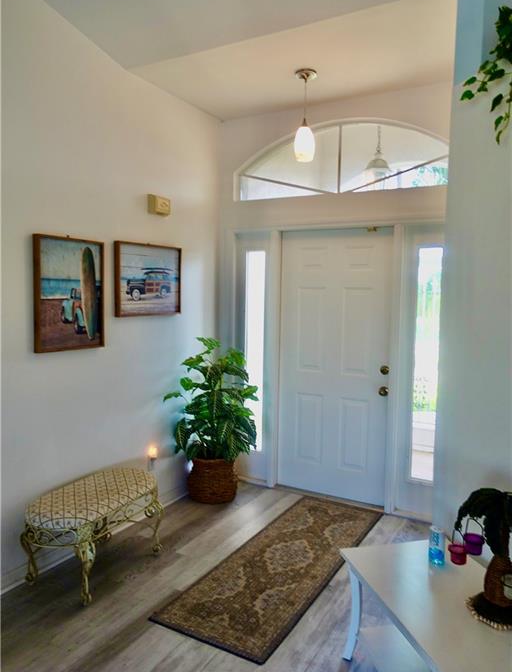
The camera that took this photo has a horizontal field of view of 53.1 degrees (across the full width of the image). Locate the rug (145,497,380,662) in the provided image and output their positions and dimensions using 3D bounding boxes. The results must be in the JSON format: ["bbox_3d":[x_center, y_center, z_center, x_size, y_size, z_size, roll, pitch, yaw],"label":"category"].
[{"bbox_3d":[0.207,1.333,3.115,0.626,0.009,1.809,3,5,30],"label":"rug"}]

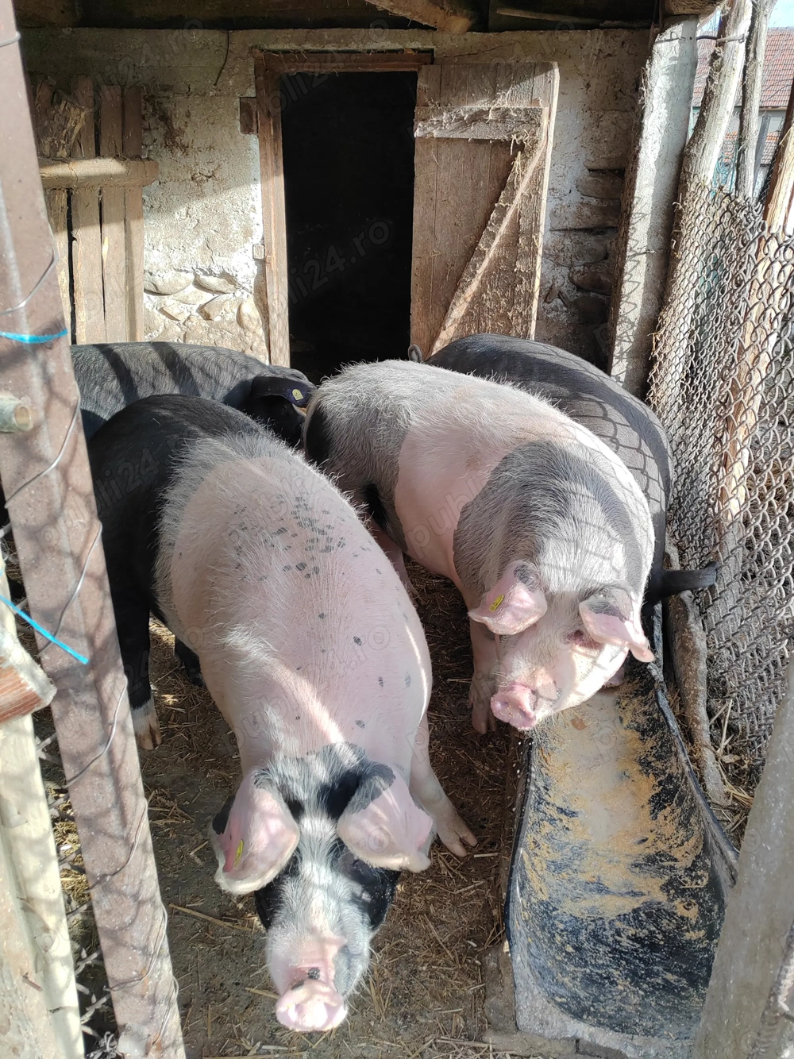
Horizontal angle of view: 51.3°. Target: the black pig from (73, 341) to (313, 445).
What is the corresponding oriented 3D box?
[{"bbox_3d":[-0.819,-0.264,2.985,1.396,0.871,0.494,-5,23,-11],"label":"black pig"}]

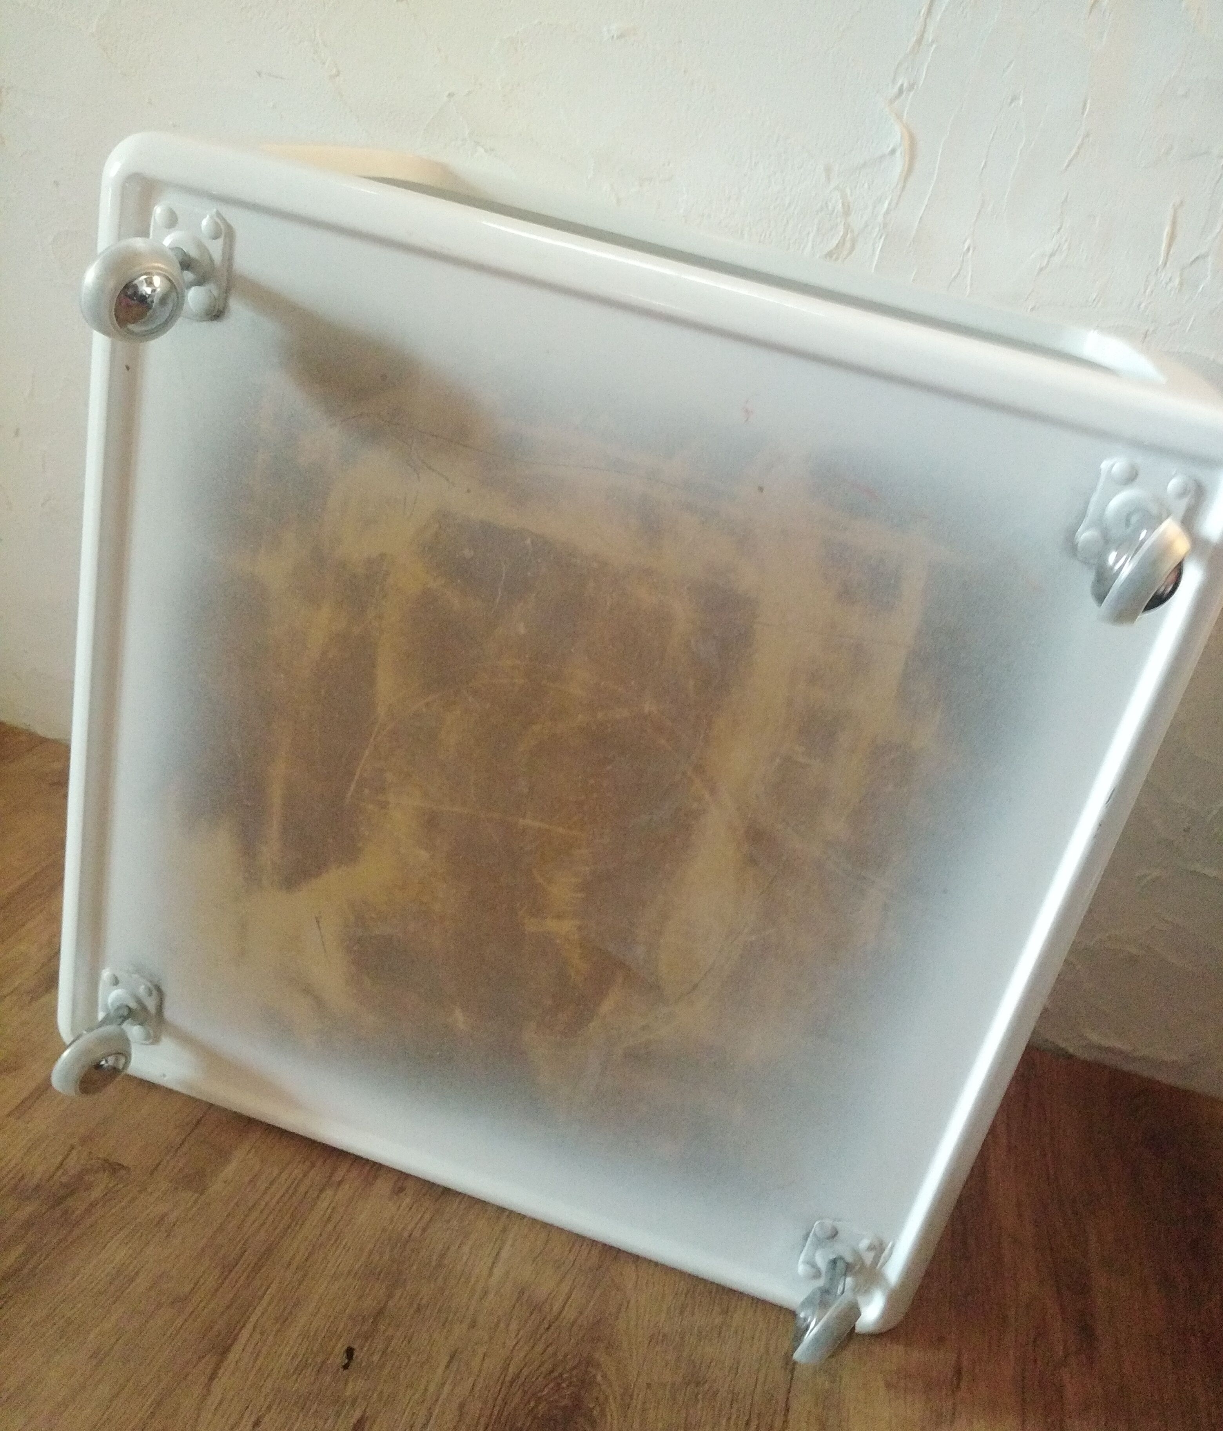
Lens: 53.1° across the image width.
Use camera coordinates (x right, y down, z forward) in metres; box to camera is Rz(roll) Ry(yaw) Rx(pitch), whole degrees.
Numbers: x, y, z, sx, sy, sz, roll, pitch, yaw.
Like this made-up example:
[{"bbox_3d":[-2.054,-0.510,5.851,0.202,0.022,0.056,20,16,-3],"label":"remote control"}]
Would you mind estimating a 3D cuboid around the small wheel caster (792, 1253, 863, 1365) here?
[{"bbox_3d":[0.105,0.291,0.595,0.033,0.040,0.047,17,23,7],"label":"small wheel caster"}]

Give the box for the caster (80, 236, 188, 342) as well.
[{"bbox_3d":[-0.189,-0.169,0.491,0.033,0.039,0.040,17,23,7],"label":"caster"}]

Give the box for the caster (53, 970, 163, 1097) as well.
[{"bbox_3d":[-0.268,0.171,0.643,0.034,0.053,0.048,17,23,7],"label":"caster"}]

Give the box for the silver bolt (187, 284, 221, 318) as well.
[{"bbox_3d":[-0.171,-0.172,0.513,0.011,0.011,0.005,17,23,7],"label":"silver bolt"}]

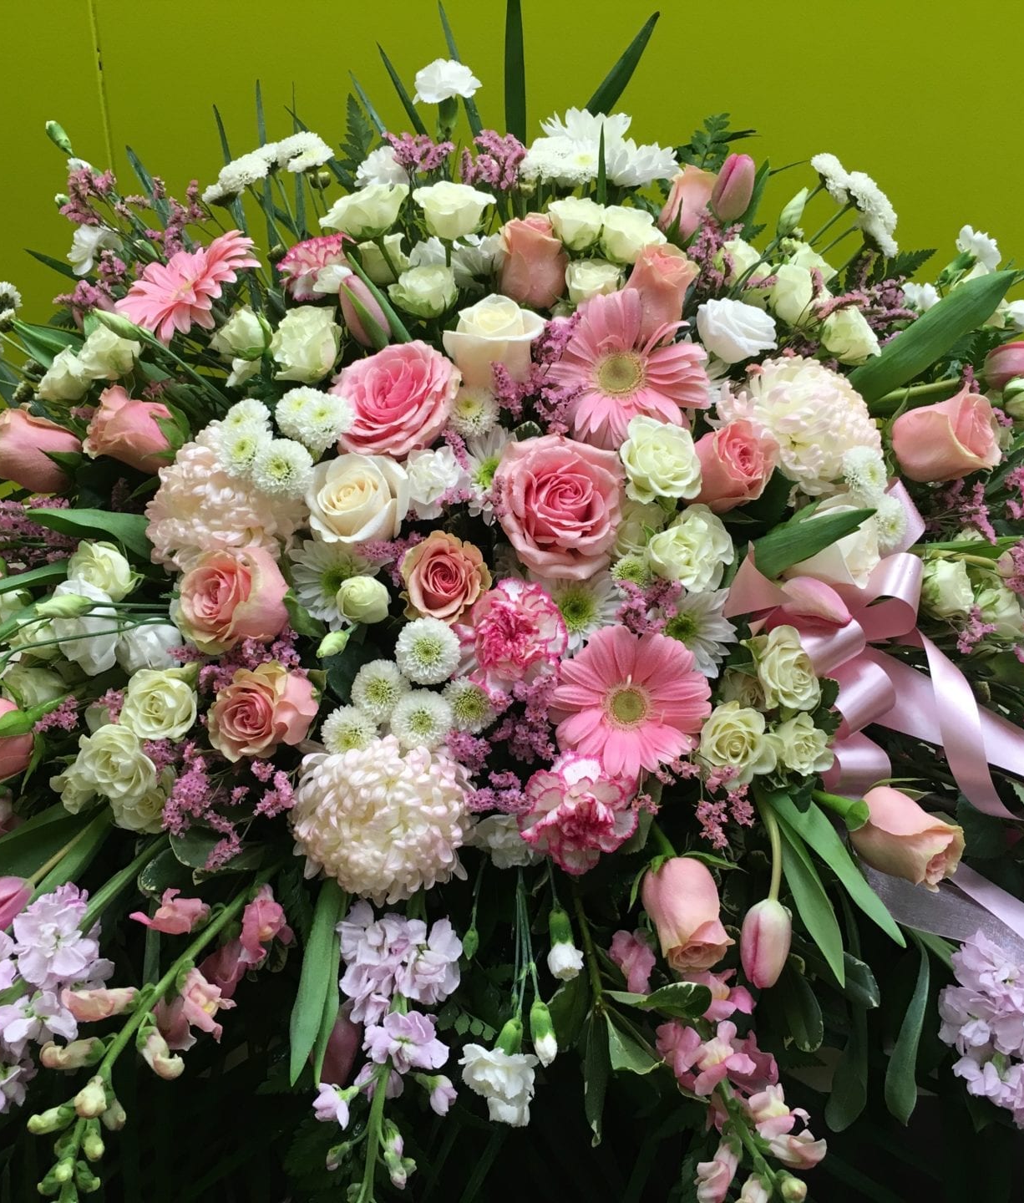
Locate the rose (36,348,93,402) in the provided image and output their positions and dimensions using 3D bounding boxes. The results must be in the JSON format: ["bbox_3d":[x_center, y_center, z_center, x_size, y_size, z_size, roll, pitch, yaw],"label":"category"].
[{"bbox_3d":[-0.325,-0.165,0.980,0.038,0.038,0.038,-46,24,-6],"label":"rose"}]

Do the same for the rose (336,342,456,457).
[{"bbox_3d":[-0.071,-0.125,0.830,0.076,0.072,0.050,4,-21,9],"label":"rose"}]

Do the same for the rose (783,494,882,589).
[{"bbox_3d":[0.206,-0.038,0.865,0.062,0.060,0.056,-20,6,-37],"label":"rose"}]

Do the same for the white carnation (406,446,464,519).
[{"bbox_3d":[-0.048,-0.073,0.832,0.040,0.035,0.040,-3,60,-5],"label":"white carnation"}]

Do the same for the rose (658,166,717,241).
[{"bbox_3d":[0.127,-0.283,0.957,0.042,0.054,0.042,21,15,0],"label":"rose"}]

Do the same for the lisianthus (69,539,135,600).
[{"bbox_3d":[-0.287,-0.021,0.940,0.047,0.047,0.042,-6,-14,26],"label":"lisianthus"}]

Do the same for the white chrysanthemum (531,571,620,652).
[{"bbox_3d":[0.044,0.006,0.920,0.064,0.064,0.023,0,-3,0],"label":"white chrysanthemum"}]

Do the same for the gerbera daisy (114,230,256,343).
[{"bbox_3d":[-0.228,-0.220,0.940,0.107,0.033,0.107,-38,35,0],"label":"gerbera daisy"}]

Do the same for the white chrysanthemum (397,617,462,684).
[{"bbox_3d":[-0.051,0.031,0.820,0.041,0.041,0.026,0,-12,3],"label":"white chrysanthemum"}]

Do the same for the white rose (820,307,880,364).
[{"bbox_3d":[0.232,-0.182,0.920,0.036,0.037,0.037,-28,3,24],"label":"white rose"}]

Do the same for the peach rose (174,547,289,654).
[{"bbox_3d":[-0.165,-0.001,0.790,0.059,0.059,0.053,10,-2,24],"label":"peach rose"}]

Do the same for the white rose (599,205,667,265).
[{"bbox_3d":[0.083,-0.247,0.915,0.045,0.037,0.045,10,33,0],"label":"white rose"}]

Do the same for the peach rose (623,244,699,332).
[{"bbox_3d":[0.097,-0.200,0.879,0.047,0.054,0.047,14,34,0],"label":"peach rose"}]

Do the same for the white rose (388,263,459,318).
[{"bbox_3d":[-0.062,-0.218,0.945,0.048,0.036,0.046,-7,26,-2],"label":"white rose"}]

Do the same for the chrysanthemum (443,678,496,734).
[{"bbox_3d":[-0.025,0.060,0.775,0.032,0.032,0.020,-4,-7,-8],"label":"chrysanthemum"}]

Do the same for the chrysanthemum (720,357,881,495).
[{"bbox_3d":[0.190,-0.116,0.885,0.103,0.092,0.080,-6,-20,-12],"label":"chrysanthemum"}]

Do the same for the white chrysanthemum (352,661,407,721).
[{"bbox_3d":[-0.079,0.053,0.790,0.035,0.035,0.023,1,-14,3],"label":"white chrysanthemum"}]

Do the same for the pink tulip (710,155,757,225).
[{"bbox_3d":[0.164,-0.305,0.995,0.031,0.051,0.031,13,0,0],"label":"pink tulip"}]

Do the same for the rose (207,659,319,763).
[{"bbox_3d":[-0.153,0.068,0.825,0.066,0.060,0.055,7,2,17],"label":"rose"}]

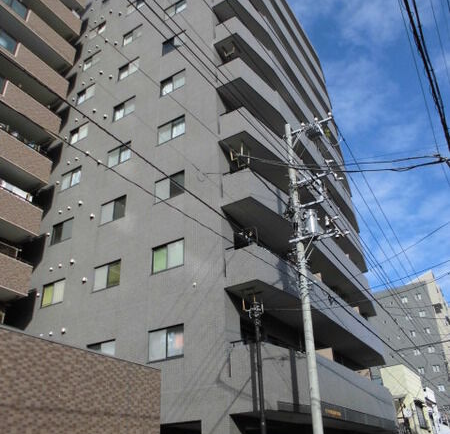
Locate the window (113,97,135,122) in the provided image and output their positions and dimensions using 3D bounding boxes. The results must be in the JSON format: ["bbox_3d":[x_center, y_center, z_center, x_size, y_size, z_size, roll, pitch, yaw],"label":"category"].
[{"bbox_3d":[-4.595,-4.920,20.529,1.320,0.970,0.150,-21,-37,26],"label":"window"}]

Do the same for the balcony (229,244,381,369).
[{"bbox_3d":[4.800,4.774,20.074,1.700,1.220,15.700,-19,-34,26],"label":"balcony"}]

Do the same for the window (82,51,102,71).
[{"bbox_3d":[-7.749,-9.026,26.160,1.245,0.914,0.150,-19,-34,26],"label":"window"}]

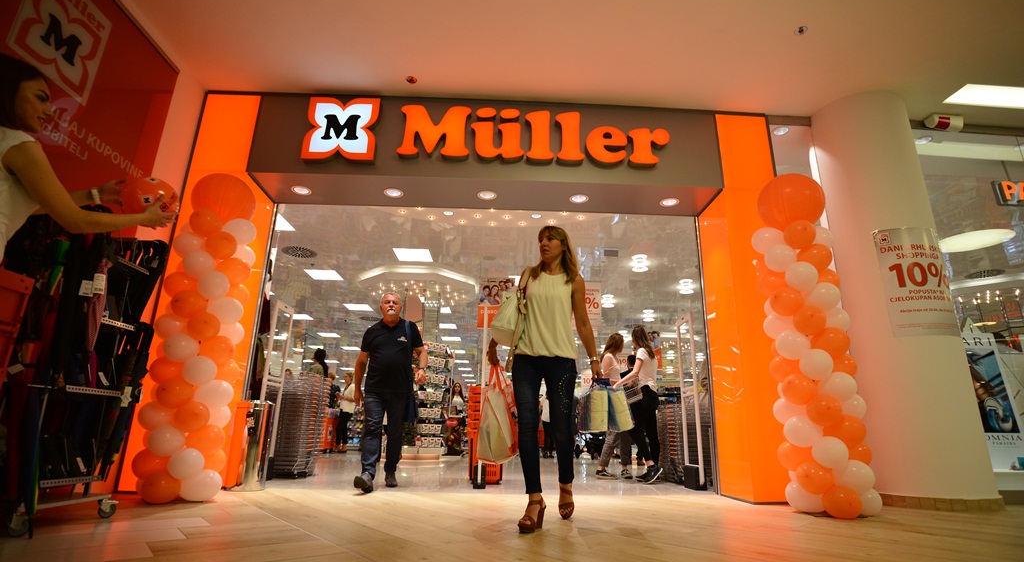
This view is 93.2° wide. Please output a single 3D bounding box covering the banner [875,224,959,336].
[{"bbox_3d":[3.468,-0.004,4.089,0.570,0.950,0.120,1,-17,3],"label":"banner"}]

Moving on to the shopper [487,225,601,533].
[{"bbox_3d":[0.194,0.515,2.926,0.660,1.765,0.560,-1,-17,10],"label":"shopper"}]

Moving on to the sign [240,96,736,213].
[{"bbox_3d":[-0.216,-1.220,4.836,4.390,0.810,0.680,2,-17,-2],"label":"sign"}]

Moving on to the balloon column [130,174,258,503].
[{"bbox_3d":[-2.310,0.297,3.645,0.555,2.475,0.555,2,-17,-2],"label":"balloon column"}]

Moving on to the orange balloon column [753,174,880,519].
[{"bbox_3d":[2.195,0.372,3.617,0.560,2.535,0.560,2,-17,-2],"label":"orange balloon column"}]

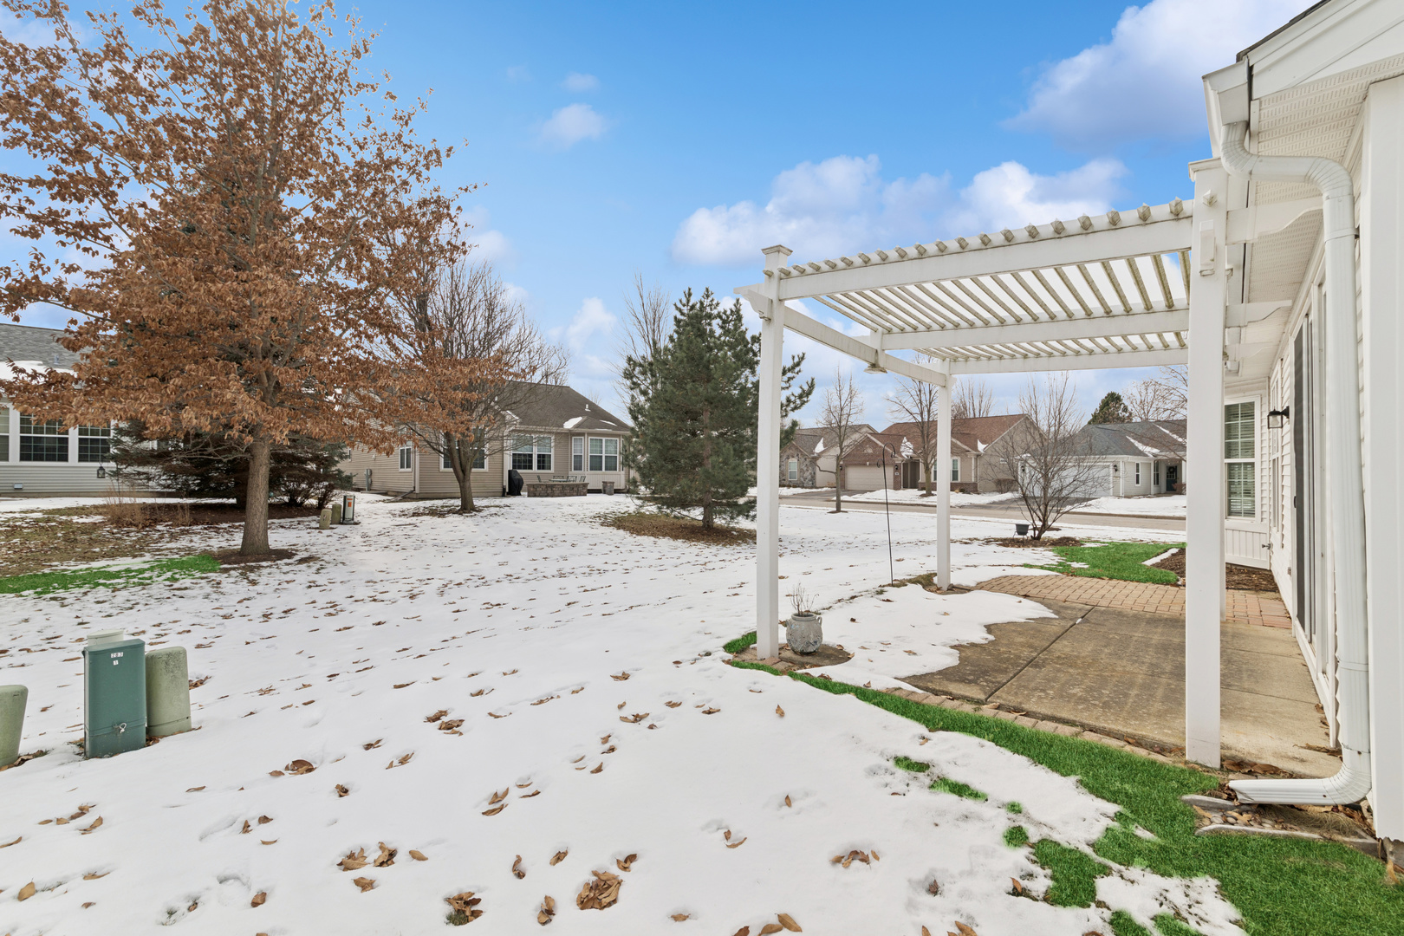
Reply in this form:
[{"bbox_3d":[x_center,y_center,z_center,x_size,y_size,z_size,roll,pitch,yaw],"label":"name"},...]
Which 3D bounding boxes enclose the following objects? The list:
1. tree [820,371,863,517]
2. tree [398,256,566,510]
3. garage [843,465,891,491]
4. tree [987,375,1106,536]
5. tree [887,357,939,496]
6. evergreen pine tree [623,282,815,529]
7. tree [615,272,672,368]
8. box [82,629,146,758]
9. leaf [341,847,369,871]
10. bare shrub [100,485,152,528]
[{"bbox_3d":[5.473,-1.048,22.800,1.700,5.700,1.700,0,-1,0],"label":"tree"},{"bbox_3d":[-7.366,-2.733,19.300,5.800,8.300,5.600,0,-1,0],"label":"tree"},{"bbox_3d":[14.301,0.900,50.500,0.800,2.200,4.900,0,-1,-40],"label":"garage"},{"bbox_3d":[7.150,-0.240,12.200,2.250,3.550,2.200,0,-1,0],"label":"tree"},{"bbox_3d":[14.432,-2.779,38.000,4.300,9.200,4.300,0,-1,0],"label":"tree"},{"bbox_3d":[0.289,-1.357,13.400,4.300,5.500,4.200,0,-1,0],"label":"evergreen pine tree"},{"bbox_3d":[-1.920,-2.996,22.500,4.000,8.800,4.000,0,-1,0],"label":"tree"},{"bbox_3d":[-3.077,1.215,3.070,0.210,0.570,0.170,0,-1,-41],"label":"box"},{"bbox_3d":[-1.150,1.294,1.935,0.100,0.040,0.075,0,-1,0],"label":"leaf"},{"bbox_3d":[-12.122,0.807,12.300,1.050,0.930,0.950,0,-1,0],"label":"bare shrub"}]

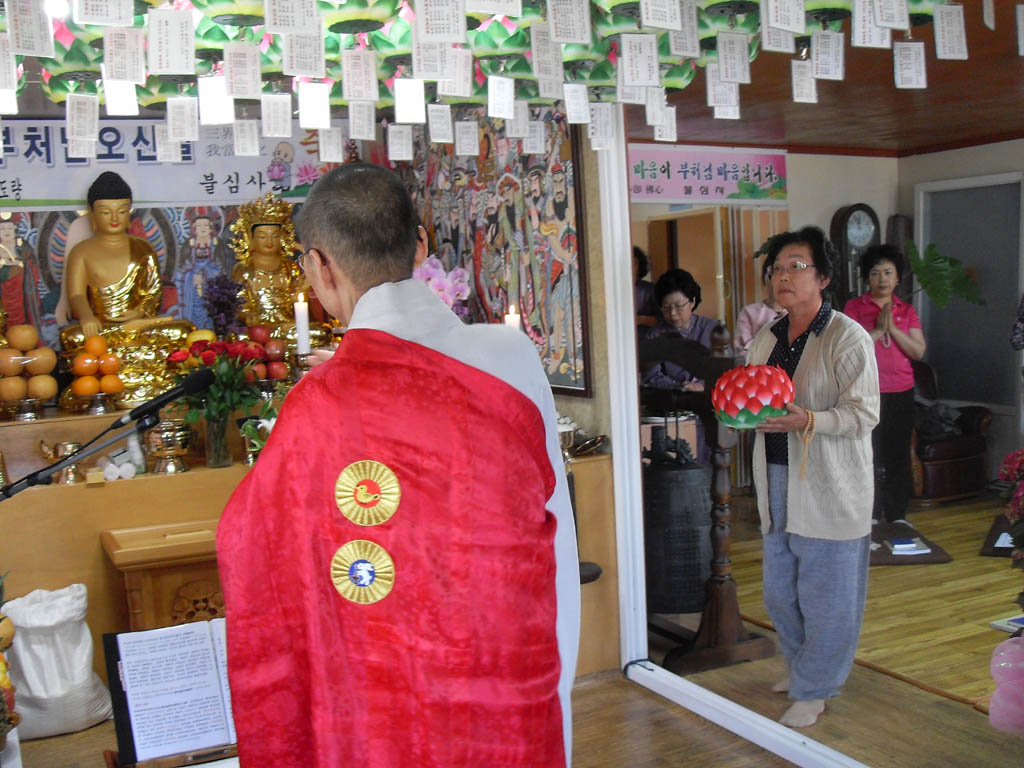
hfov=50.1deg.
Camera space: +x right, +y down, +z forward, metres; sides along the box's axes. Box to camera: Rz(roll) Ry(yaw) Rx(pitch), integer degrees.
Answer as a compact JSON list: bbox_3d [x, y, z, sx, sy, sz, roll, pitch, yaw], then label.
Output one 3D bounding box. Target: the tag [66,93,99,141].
[{"bbox_3d":[-1.050,-0.653,2.680,0.074,0.108,0.004,-3,5,-13],"label":"tag"}]

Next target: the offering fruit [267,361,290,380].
[{"bbox_3d":[-0.840,-0.049,3.930,0.080,0.071,0.080,-5,6,-27],"label":"offering fruit"}]

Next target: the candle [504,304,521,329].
[{"bbox_3d":[0.007,-0.204,4.100,0.055,0.200,0.055,-2,5,0],"label":"candle"}]

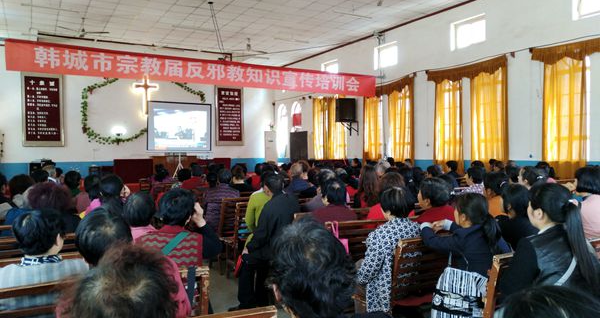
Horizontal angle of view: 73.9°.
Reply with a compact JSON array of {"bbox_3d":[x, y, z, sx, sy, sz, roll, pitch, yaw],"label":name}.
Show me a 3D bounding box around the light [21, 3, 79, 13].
[{"bbox_3d":[-6.155,-3.711,9.871,1.230,0.070,0.070,-1,1,-32],"label":"light"}]

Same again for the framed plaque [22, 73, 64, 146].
[{"bbox_3d":[-8.018,-1.541,12.440,1.090,2.300,0.070,-1,1,-26],"label":"framed plaque"}]

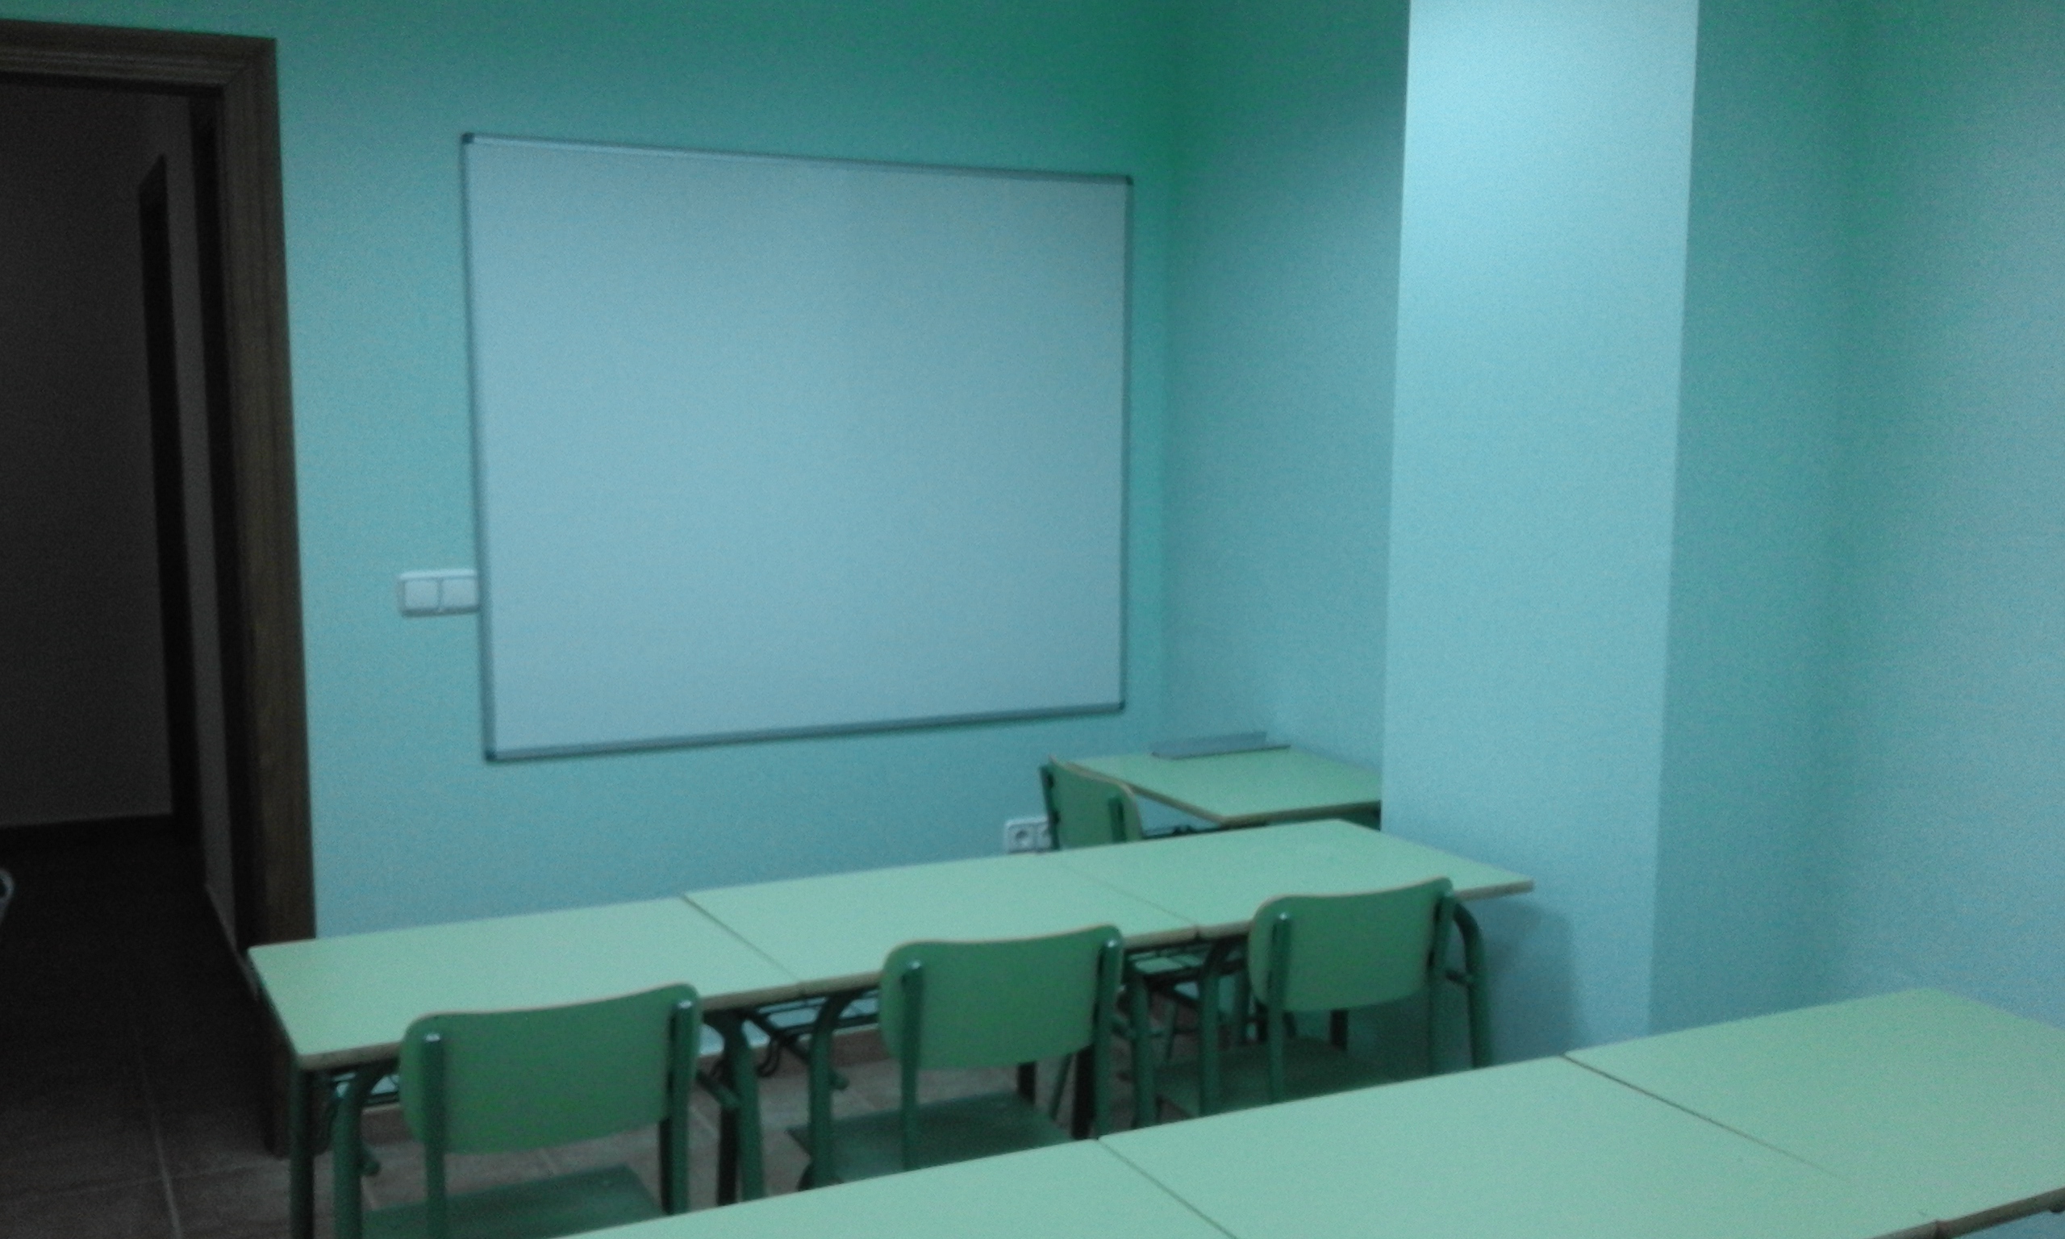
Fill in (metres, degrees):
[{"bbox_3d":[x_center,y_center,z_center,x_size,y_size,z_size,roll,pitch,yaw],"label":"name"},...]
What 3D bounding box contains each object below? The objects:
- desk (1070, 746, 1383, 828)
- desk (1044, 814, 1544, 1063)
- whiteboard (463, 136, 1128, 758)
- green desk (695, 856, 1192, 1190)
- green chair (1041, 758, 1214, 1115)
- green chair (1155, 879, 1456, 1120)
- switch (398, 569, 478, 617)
[{"bbox_3d":[0.438,0.694,3.463,0.510,0.770,0.585,-3,7,-24],"label":"desk"},{"bbox_3d":[0.398,0.775,2.827,0.600,0.755,0.485,-3,7,-24],"label":"desk"},{"bbox_3d":[-0.442,-0.368,3.774,1.477,1.254,0.025,-3,7,-24],"label":"whiteboard"},{"bbox_3d":[-0.143,0.802,2.572,0.600,0.755,0.485,-3,7,-24],"label":"green desk"},{"bbox_3d":[0.289,0.682,3.388,0.480,0.810,0.385,-3,7,-24],"label":"green chair"},{"bbox_3d":[0.364,0.770,2.625,0.380,0.810,0.480,-3,7,-25],"label":"green chair"},{"bbox_3d":[-1.191,-0.053,3.472,0.157,0.086,0.015,-3,7,-24],"label":"switch"}]

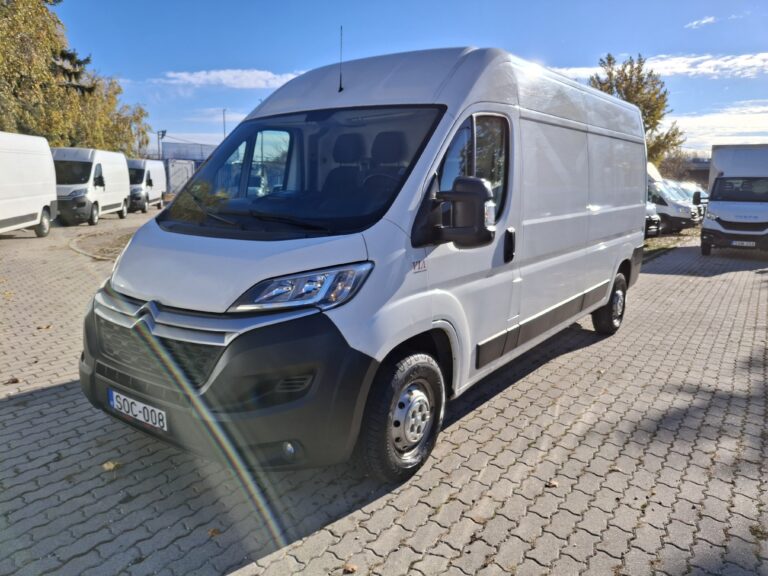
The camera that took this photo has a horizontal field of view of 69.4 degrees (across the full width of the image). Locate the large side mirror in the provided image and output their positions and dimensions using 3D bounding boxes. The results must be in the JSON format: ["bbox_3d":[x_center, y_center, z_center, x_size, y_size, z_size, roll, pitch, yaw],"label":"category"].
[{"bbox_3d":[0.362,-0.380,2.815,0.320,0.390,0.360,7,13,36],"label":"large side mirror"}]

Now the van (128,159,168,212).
[{"bbox_3d":[-12.250,-4.980,26.800,2.050,2.520,5.900,-2,10,-12],"label":"van"}]

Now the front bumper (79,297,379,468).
[{"bbox_3d":[-1.026,0.392,3.013,2.020,0.780,0.740,7,13,36],"label":"front bumper"}]

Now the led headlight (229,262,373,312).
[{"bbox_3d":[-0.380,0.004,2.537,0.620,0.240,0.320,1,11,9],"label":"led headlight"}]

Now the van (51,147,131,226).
[{"bbox_3d":[-10.570,-3.530,19.070,2.050,2.520,5.900,-2,10,-12],"label":"van"}]

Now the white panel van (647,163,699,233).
[{"bbox_3d":[9.057,-3.474,21.114,5.600,2.450,2.050,9,14,43],"label":"white panel van"}]

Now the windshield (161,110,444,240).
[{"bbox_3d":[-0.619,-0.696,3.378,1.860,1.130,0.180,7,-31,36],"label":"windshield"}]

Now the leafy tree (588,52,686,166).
[{"bbox_3d":[12.524,-7.605,28.108,5.000,7.990,5.000,0,10,0],"label":"leafy tree"}]

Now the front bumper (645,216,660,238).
[{"bbox_3d":[8.104,-1.912,16.616,0.500,0.600,1.800,9,14,43],"label":"front bumper"}]

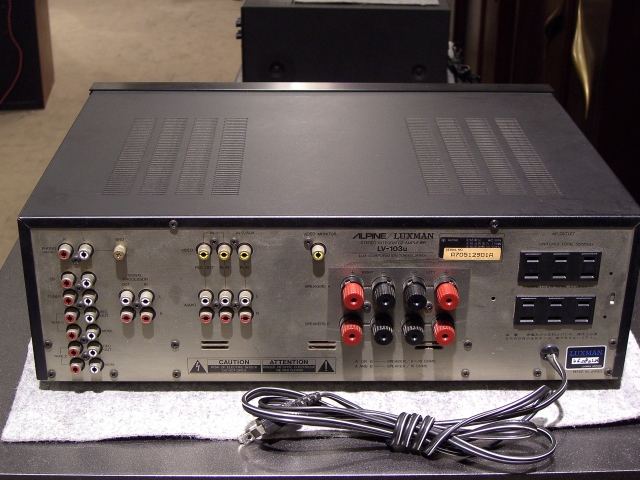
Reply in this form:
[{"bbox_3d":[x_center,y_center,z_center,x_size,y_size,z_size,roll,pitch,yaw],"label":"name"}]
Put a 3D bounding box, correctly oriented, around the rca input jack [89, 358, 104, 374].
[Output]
[{"bbox_3d":[-0.164,0.093,0.773,0.010,0.010,0.009,0,25,-2],"label":"rca input jack"}]

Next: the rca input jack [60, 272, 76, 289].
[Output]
[{"bbox_3d":[-0.176,0.029,0.735,0.009,0.009,0.009,0,25,-2],"label":"rca input jack"}]

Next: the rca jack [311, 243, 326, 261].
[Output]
[{"bbox_3d":[-0.001,0.009,0.732,0.009,0.009,0.009,0,25,-2],"label":"rca jack"}]

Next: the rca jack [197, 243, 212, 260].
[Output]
[{"bbox_3d":[-0.081,0.009,0.732,0.010,0.010,0.009,0,25,-1],"label":"rca jack"}]

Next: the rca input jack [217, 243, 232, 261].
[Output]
[{"bbox_3d":[-0.066,0.009,0.732,0.010,0.010,0.009,0,25,-1],"label":"rca input jack"}]

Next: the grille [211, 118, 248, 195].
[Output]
[{"bbox_3d":[-0.070,-0.068,0.838,0.020,0.002,0.170,0,25,-1],"label":"grille"}]

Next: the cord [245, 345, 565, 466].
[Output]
[{"bbox_3d":[0.059,0.117,0.746,0.232,0.044,0.082,0,25,-1],"label":"cord"}]

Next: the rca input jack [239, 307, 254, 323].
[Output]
[{"bbox_3d":[-0.053,0.054,0.759,0.010,0.010,0.009,0,25,-2],"label":"rca input jack"}]

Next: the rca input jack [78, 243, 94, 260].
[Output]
[{"bbox_3d":[-0.162,0.009,0.727,0.009,0.009,0.009,0,25,-2],"label":"rca input jack"}]

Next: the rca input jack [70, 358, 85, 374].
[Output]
[{"bbox_3d":[-0.177,0.092,0.764,0.009,0.009,0.009,0,25,-2],"label":"rca input jack"}]

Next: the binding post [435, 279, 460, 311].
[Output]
[{"bbox_3d":[0.090,0.038,0.742,0.016,0.016,0.022,0,25,-1],"label":"binding post"}]

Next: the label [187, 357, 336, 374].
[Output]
[{"bbox_3d":[-0.042,0.093,0.777,0.109,0.013,0.001,0,25,-1],"label":"label"}]

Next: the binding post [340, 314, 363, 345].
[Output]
[{"bbox_3d":[0.023,0.065,0.753,0.016,0.016,0.018,0,25,-2],"label":"binding post"}]

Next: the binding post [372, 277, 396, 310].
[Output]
[{"bbox_3d":[0.046,0.039,0.741,0.016,0.016,0.022,0,25,-1],"label":"binding post"}]

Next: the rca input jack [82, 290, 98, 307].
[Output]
[{"bbox_3d":[-0.162,0.041,0.742,0.009,0.009,0.009,0,25,-2],"label":"rca input jack"}]

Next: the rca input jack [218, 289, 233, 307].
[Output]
[{"bbox_3d":[-0.067,0.042,0.748,0.010,0.010,0.009,0,25,-1],"label":"rca input jack"}]

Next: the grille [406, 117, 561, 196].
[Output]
[{"bbox_3d":[0.126,-0.070,0.847,0.098,0.002,0.176,0,25,-2],"label":"grille"}]

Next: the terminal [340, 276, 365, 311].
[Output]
[{"bbox_3d":[0.024,0.039,0.747,0.015,0.015,0.021,0,25,-2],"label":"terminal"}]

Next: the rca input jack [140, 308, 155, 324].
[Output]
[{"bbox_3d":[-0.123,0.054,0.749,0.009,0.009,0.009,0,25,-2],"label":"rca input jack"}]

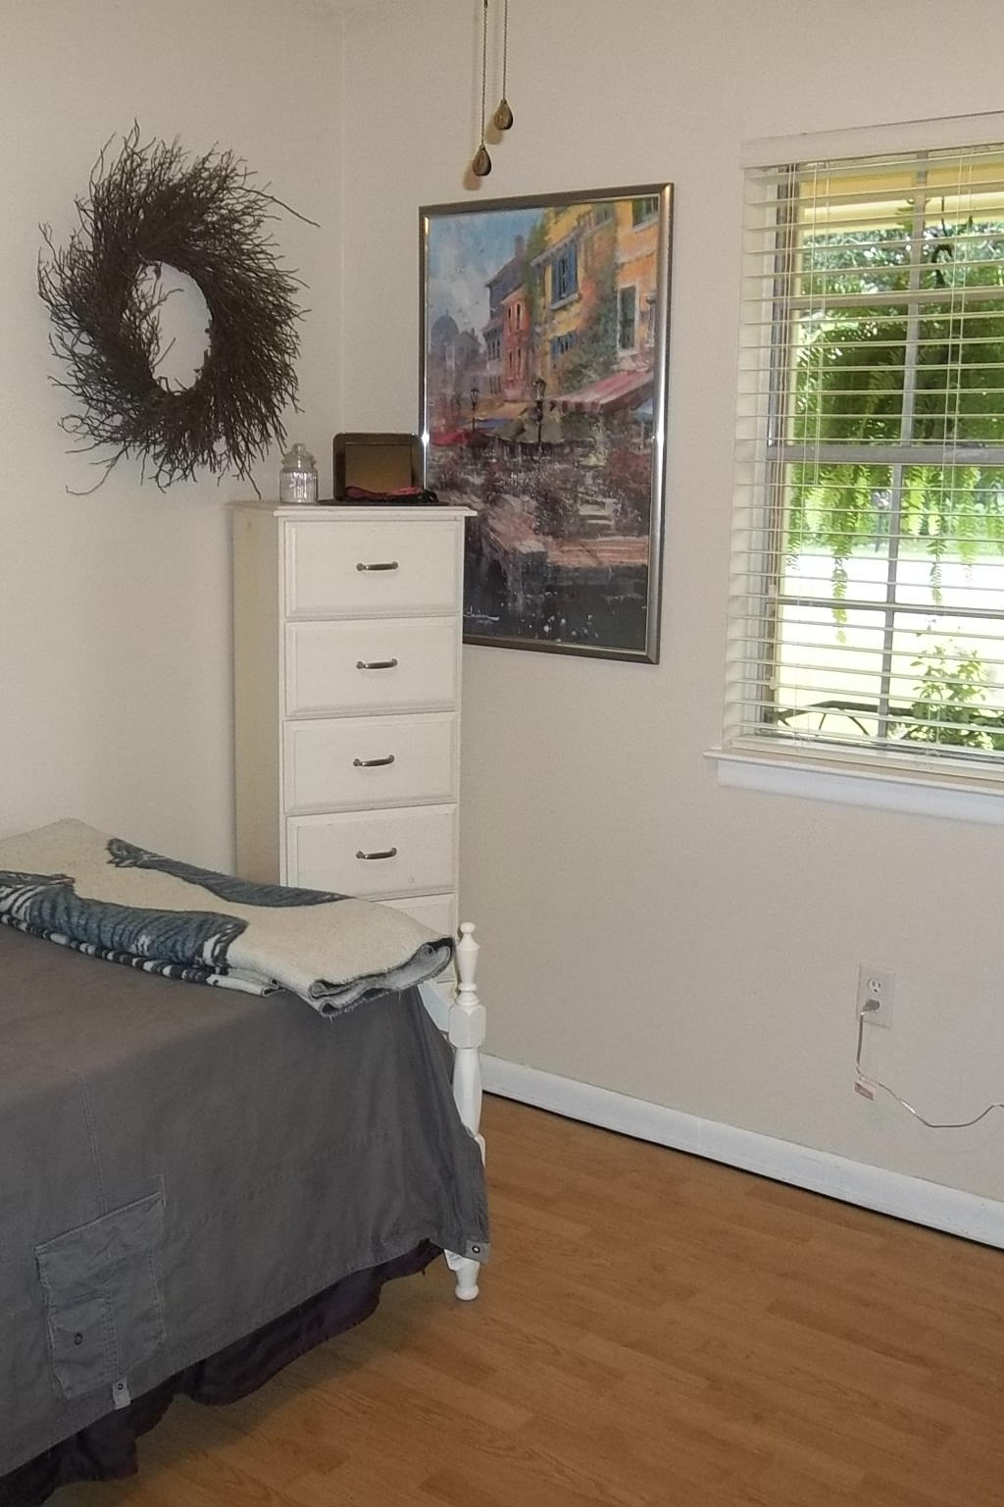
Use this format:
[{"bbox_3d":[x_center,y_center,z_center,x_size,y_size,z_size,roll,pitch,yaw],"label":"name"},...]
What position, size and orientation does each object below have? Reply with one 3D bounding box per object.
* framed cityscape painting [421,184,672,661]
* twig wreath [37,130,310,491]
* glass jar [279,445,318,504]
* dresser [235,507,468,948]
[{"bbox_3d":[0.067,-0.670,3.244,0.622,0.922,0.025,8,13,35],"label":"framed cityscape painting"},{"bbox_3d":[-0.620,-0.859,3.059,0.120,0.650,0.660,8,13,35],"label":"twig wreath"},{"bbox_3d":[-0.403,-0.551,3.105,0.078,0.118,0.078,1,11,0],"label":"glass jar"},{"bbox_3d":[-0.314,0.155,3.301,0.408,1.343,0.370,-4,12,-22],"label":"dresser"}]

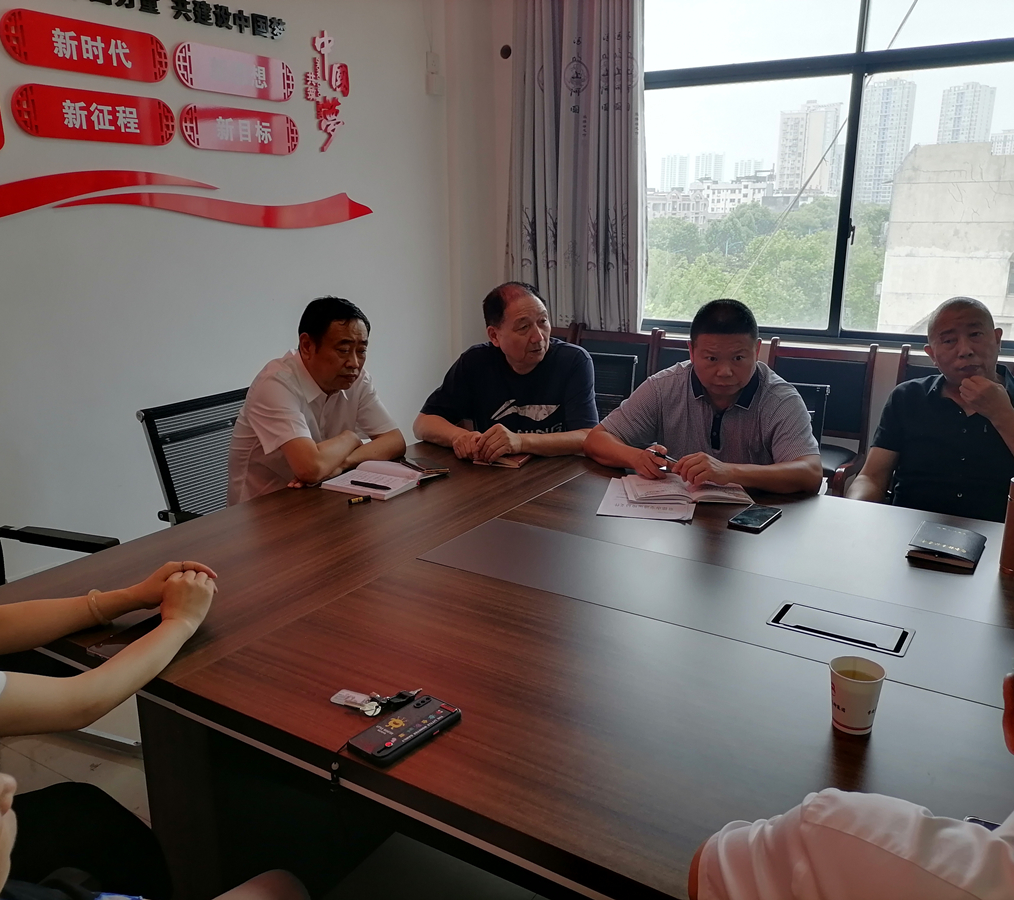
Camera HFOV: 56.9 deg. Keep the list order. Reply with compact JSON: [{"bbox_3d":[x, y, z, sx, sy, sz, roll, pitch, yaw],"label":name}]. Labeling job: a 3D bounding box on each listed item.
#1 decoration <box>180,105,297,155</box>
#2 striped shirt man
[{"bbox_3d":[-1.192,-1.442,4.223,0.025,0.190,0.680,9,17,31],"label":"decoration"},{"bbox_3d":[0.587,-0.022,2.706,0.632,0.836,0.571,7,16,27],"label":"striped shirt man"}]

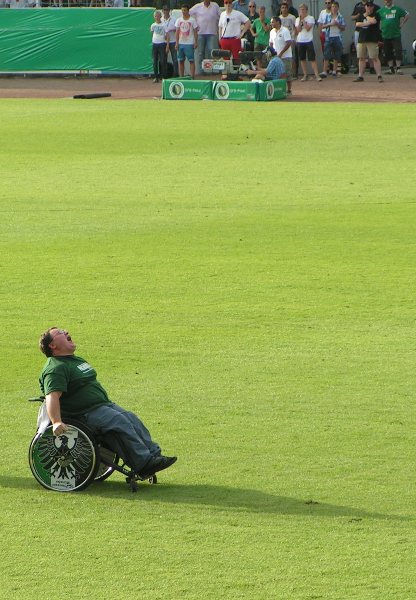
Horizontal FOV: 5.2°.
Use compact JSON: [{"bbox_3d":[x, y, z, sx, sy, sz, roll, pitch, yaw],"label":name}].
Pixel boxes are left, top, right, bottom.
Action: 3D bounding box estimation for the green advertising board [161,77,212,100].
[{"bbox_3d":[-0.127,-4.365,94.271,1.100,0.410,1.150,3,6,27],"label":"green advertising board"}]

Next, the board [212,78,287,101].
[{"bbox_3d":[0.875,-4.332,93.942,1.100,0.410,1.150,3,6,27],"label":"board"}]

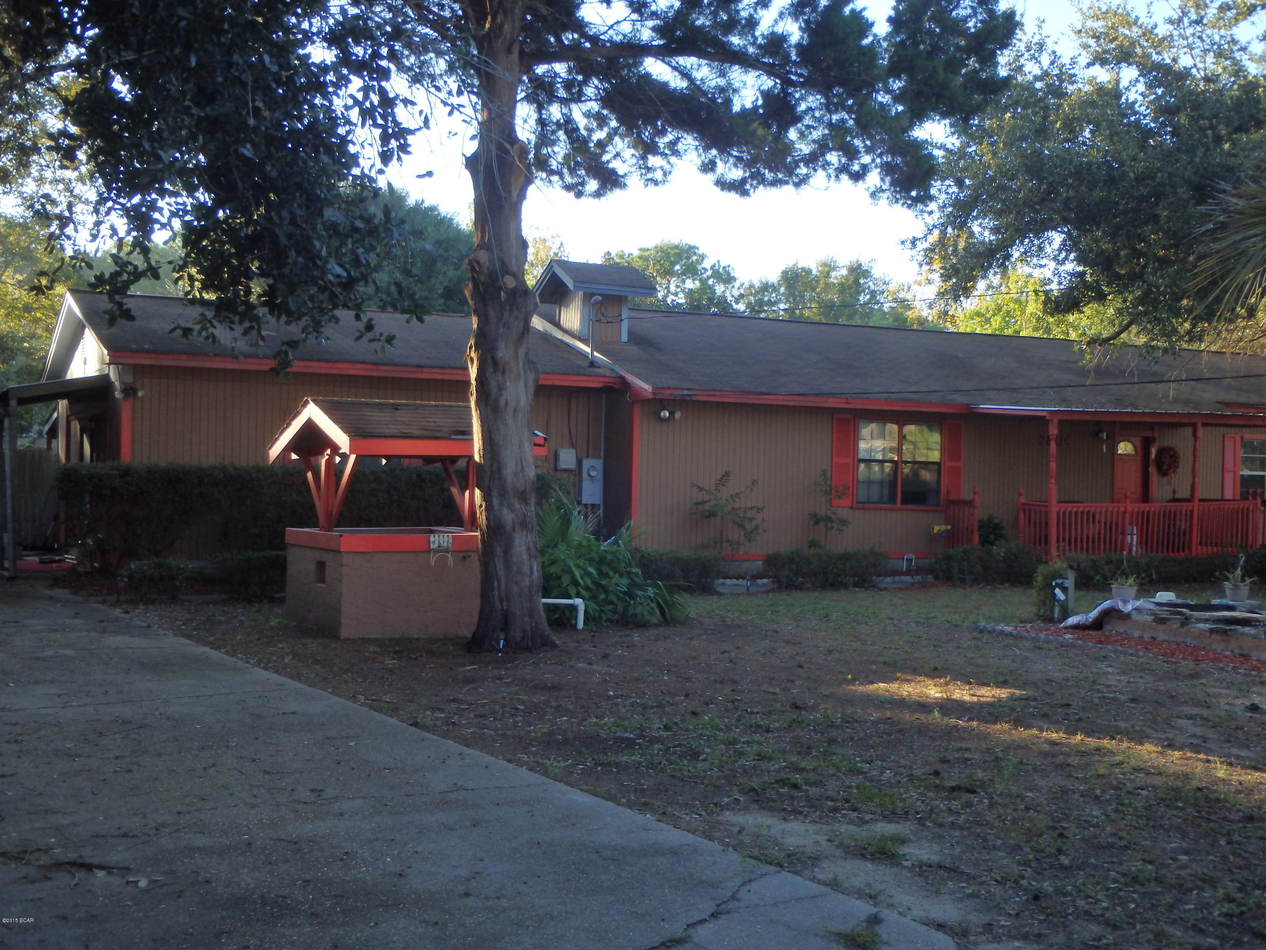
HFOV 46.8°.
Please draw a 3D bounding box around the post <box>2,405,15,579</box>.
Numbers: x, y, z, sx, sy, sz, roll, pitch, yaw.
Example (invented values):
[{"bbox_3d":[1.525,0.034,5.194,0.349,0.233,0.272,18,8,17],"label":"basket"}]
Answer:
[{"bbox_3d":[-7.564,0.186,17.800,0.100,2.166,0.100,1,0,-28],"label":"post"}]

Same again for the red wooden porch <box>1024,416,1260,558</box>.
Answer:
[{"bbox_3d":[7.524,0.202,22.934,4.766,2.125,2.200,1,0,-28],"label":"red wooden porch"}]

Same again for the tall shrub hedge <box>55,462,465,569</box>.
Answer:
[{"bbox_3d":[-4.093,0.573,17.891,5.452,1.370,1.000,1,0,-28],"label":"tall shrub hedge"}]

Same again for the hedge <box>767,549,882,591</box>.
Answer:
[{"bbox_3d":[2.718,1.334,21.015,1.721,0.572,0.850,1,0,-28],"label":"hedge"}]

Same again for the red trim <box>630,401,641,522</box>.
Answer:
[{"bbox_3d":[0.031,0.035,20.397,0.117,2.147,0.090,1,0,-28],"label":"red trim"}]

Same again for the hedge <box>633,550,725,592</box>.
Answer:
[{"bbox_3d":[0.562,1.280,19.881,1.263,0.554,0.850,1,0,-28],"label":"hedge"}]

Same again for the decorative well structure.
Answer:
[{"bbox_3d":[-2.227,0.373,14.110,1.880,2.150,2.300,1,0,-30],"label":"decorative well structure"}]

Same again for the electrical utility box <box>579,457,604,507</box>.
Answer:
[{"bbox_3d":[-0.610,0.091,21.044,0.335,0.652,0.150,1,0,-28],"label":"electrical utility box"}]

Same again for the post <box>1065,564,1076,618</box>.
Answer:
[{"bbox_3d":[5.104,1.358,17.100,0.092,0.624,0.092,1,0,-28],"label":"post"}]

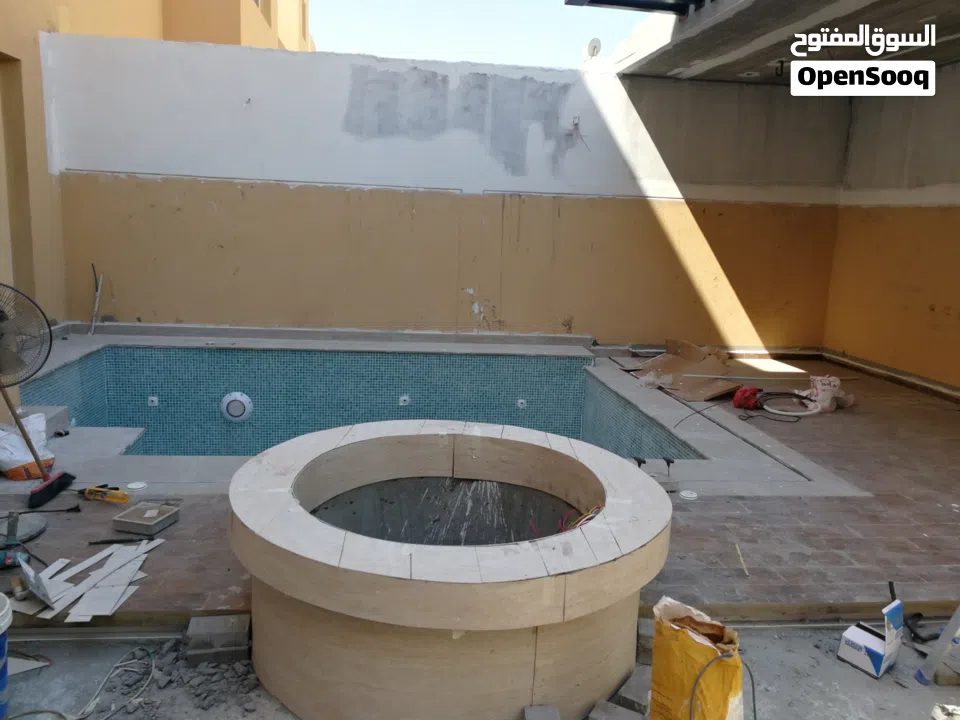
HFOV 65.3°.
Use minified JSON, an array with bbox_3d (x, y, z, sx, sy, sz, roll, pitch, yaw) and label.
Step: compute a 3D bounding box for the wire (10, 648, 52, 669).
[{"bbox_3d":[-1.460,0.970,2.432,0.150,0.040,0.090,0,11,-13],"label":"wire"}]

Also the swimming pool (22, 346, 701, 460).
[{"bbox_3d":[-0.969,0.791,5.663,4.353,1.222,2.717,1,11,-8],"label":"swimming pool"}]

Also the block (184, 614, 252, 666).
[{"bbox_3d":[-0.884,0.951,2.539,0.200,0.120,0.110,1,11,-8],"label":"block"}]

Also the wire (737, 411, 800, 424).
[{"bbox_3d":[2.185,0.418,5.637,0.475,0.030,0.240,3,11,2],"label":"wire"}]

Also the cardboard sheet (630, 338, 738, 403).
[{"bbox_3d":[1.935,0.074,6.939,0.850,0.190,1.750,6,11,15],"label":"cardboard sheet"}]

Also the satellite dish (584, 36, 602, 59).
[{"bbox_3d":[4.111,-11.268,27.000,0.300,0.660,0.620,11,14,36],"label":"satellite dish"}]

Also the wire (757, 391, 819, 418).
[{"bbox_3d":[2.433,0.341,5.920,0.480,0.090,0.500,7,12,23],"label":"wire"}]

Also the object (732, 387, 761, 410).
[{"bbox_3d":[2.069,0.303,5.814,0.200,0.165,0.160,6,11,17],"label":"object"}]

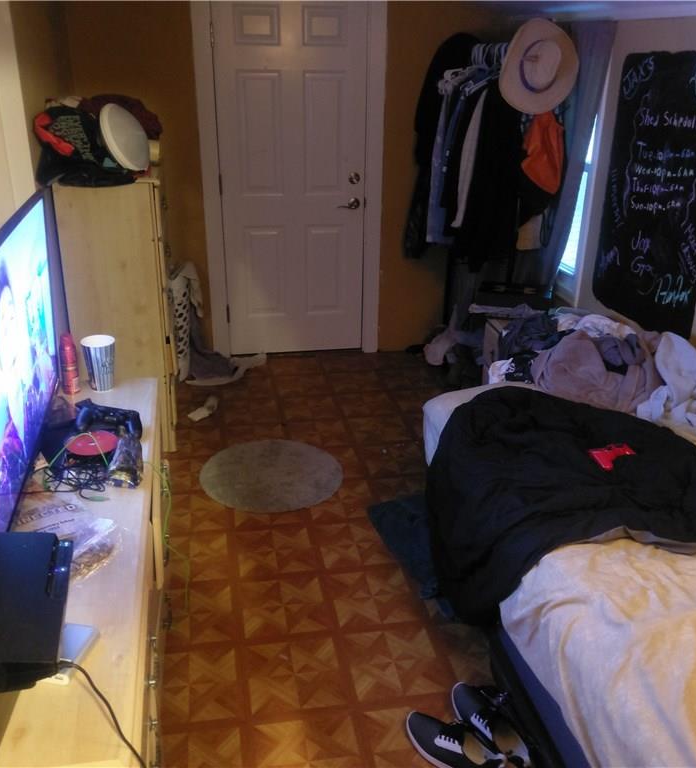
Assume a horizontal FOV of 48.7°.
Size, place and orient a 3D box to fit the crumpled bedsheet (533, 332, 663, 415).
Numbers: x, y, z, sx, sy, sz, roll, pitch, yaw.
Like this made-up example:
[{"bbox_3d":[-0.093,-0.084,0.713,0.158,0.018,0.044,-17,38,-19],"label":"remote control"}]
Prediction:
[{"bbox_3d":[0.906,-0.066,2.879,0.420,0.250,0.420,-4,25,-9],"label":"crumpled bedsheet"}]

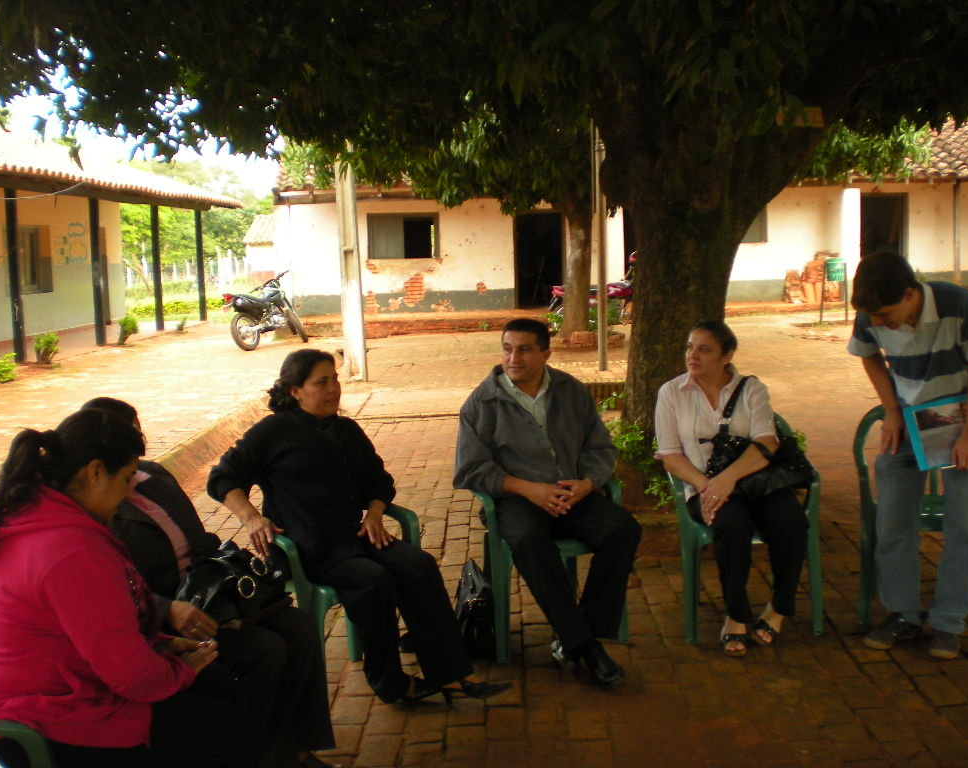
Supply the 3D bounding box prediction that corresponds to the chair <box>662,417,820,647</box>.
[{"bbox_3d":[1.066,0.587,4.706,0.580,0.820,0.560,-1,7,1],"label":"chair"}]

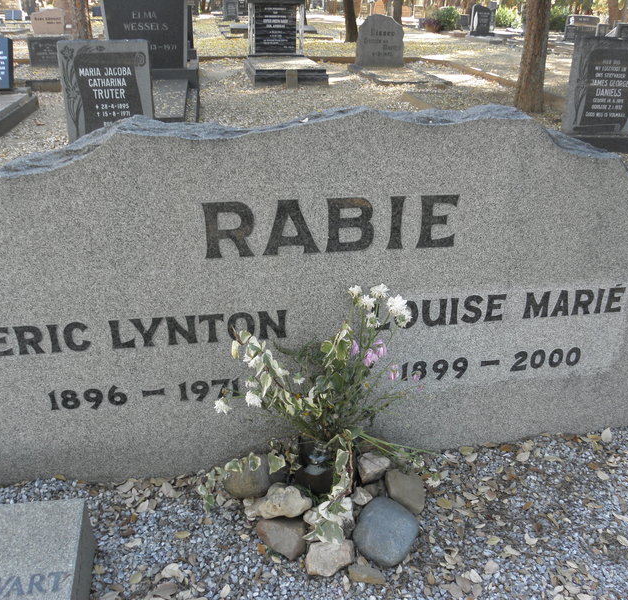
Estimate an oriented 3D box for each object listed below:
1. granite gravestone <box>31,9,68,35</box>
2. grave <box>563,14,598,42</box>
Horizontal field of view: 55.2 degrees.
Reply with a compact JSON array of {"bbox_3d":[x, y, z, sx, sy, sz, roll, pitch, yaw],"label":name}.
[{"bbox_3d":[-6.298,-6.463,14.200,0.780,0.720,0.160,-3,24,-7],"label":"granite gravestone"},{"bbox_3d":[7.056,-7.120,15.795,0.878,0.664,0.234,6,28,11],"label":"grave"}]

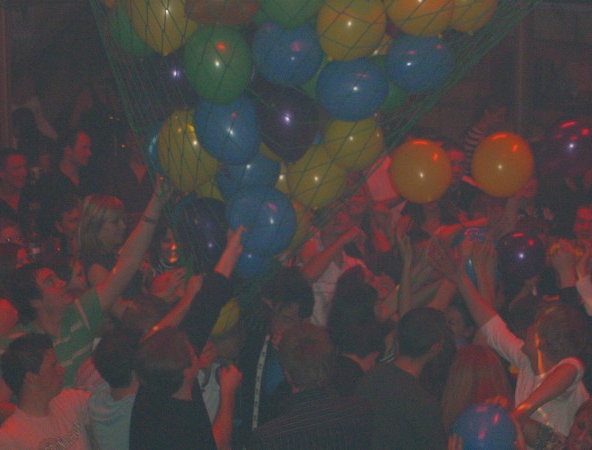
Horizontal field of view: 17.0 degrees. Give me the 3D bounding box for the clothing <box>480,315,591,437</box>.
[{"bbox_3d":[0.929,0.583,7.700,0.400,0.470,0.440,-3,10,-16],"label":"clothing"}]

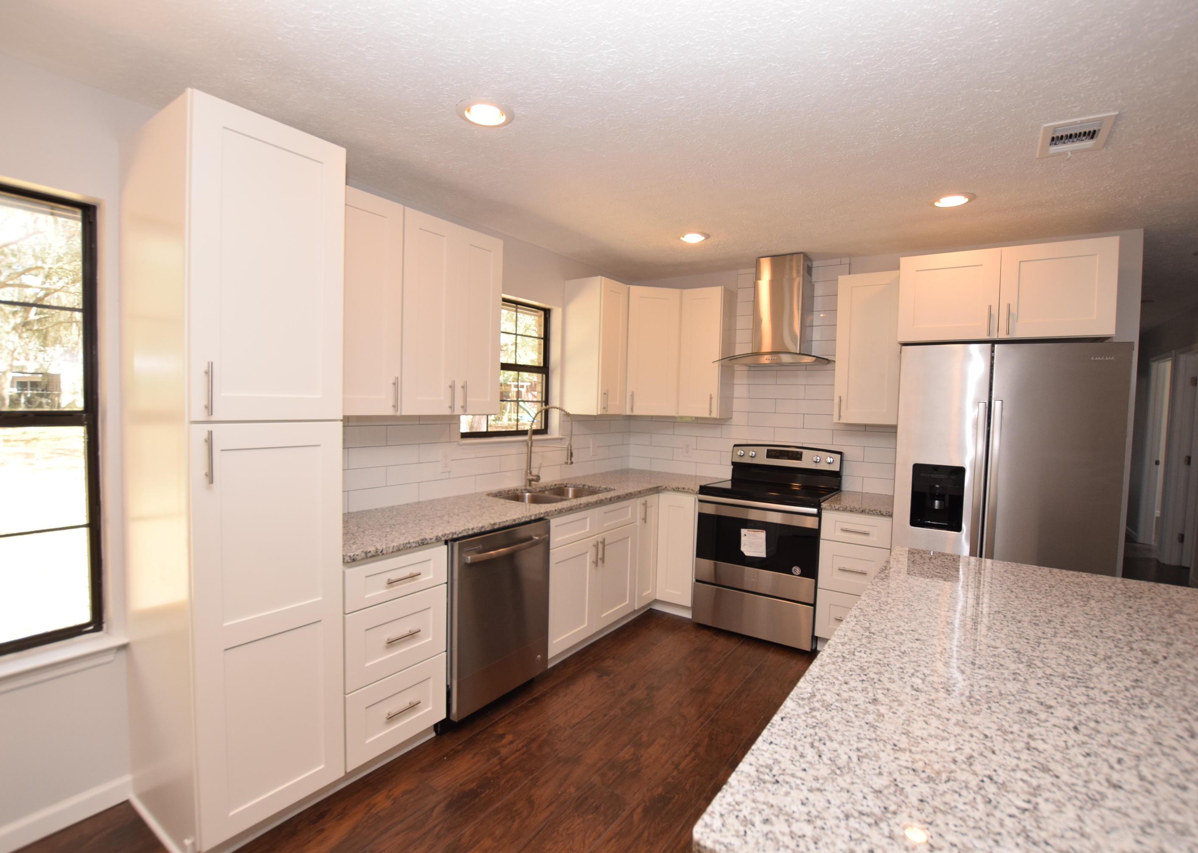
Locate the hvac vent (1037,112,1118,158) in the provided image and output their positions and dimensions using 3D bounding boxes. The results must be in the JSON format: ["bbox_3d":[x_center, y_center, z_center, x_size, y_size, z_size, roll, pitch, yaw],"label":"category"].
[{"bbox_3d":[1.760,-1.059,1.969,0.194,0.025,0.311,3,3,33],"label":"hvac vent"}]

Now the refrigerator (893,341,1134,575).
[{"bbox_3d":[2.200,0.498,2.947,0.908,1.800,0.750,3,3,33],"label":"refrigerator"}]

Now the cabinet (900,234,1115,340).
[{"bbox_3d":[2.248,-0.680,2.988,0.897,0.470,0.630,3,3,33],"label":"cabinet"}]

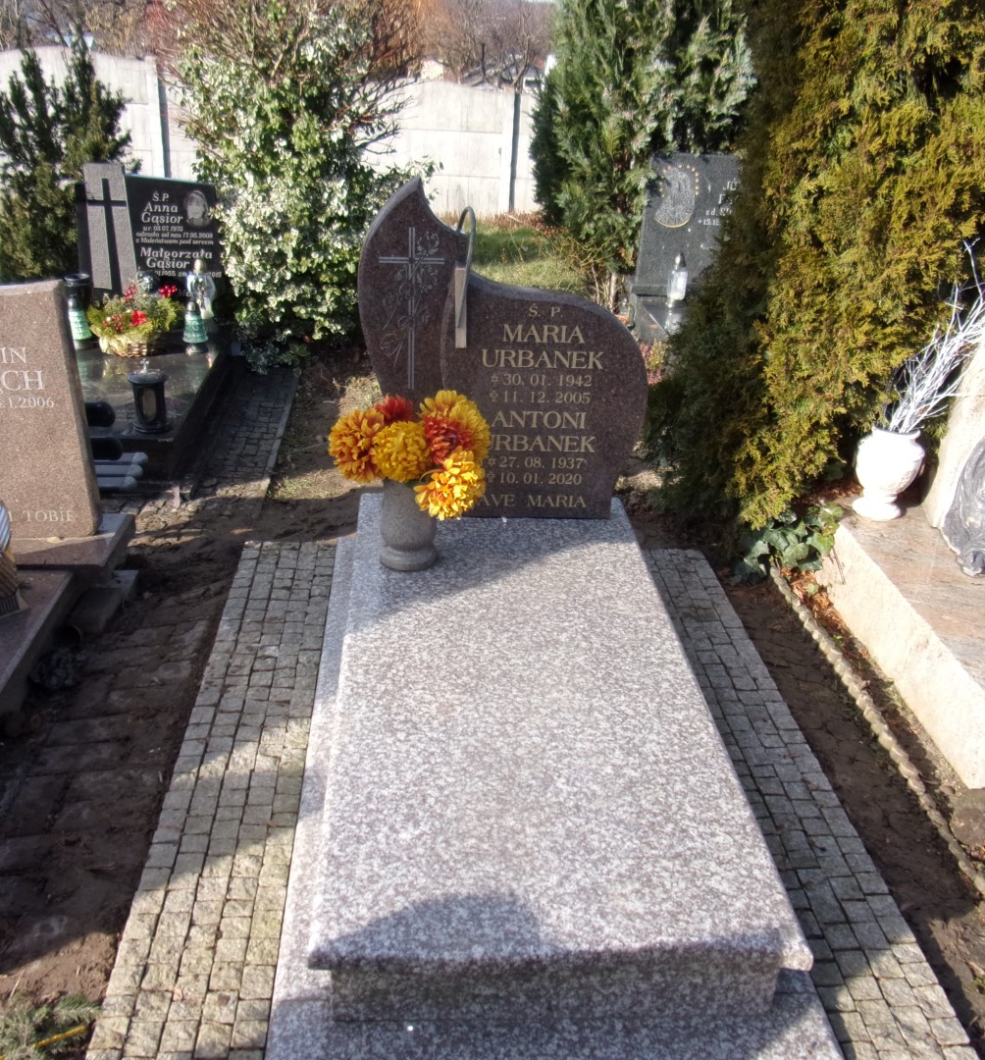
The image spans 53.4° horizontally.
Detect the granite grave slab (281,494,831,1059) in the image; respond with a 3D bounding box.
[{"bbox_3d":[0.040,0.411,2.213,0.873,0.340,1.740,1,27,-5],"label":"granite grave slab"}]

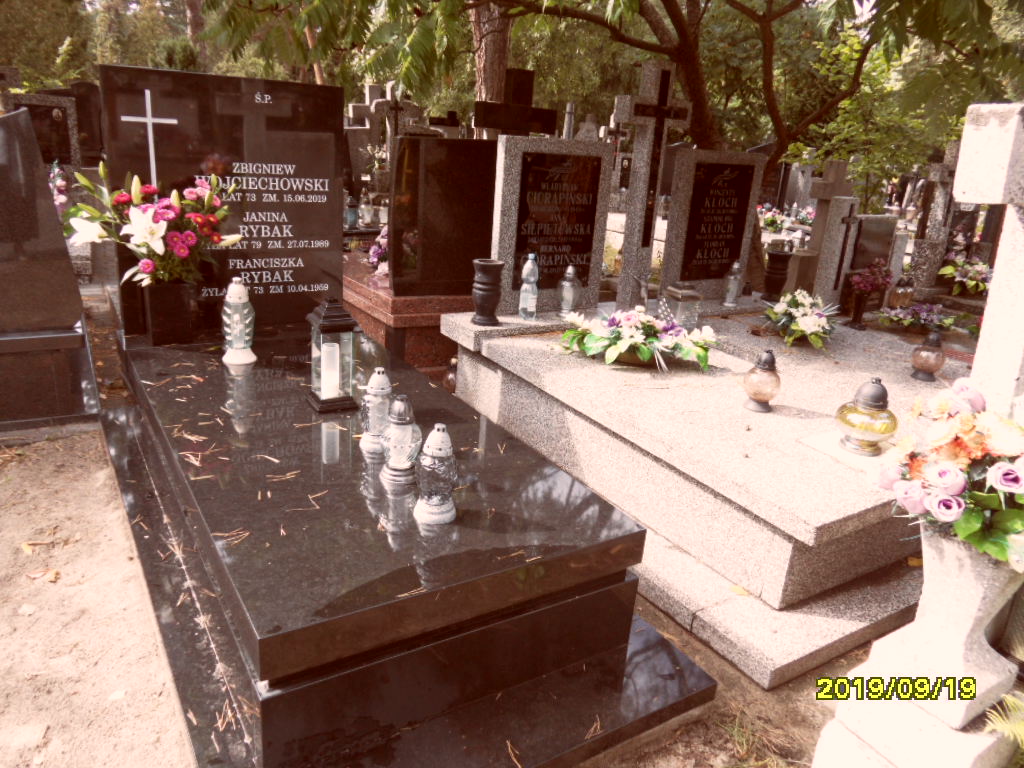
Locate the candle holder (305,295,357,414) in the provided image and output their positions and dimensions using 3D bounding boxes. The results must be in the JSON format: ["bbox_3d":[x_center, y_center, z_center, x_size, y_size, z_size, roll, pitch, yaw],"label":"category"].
[{"bbox_3d":[-0.547,-0.100,2.150,0.150,0.319,0.150,-7,22,-31],"label":"candle holder"}]

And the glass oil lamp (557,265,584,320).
[{"bbox_3d":[0.317,-0.503,3.847,0.122,0.279,0.122,5,20,-2],"label":"glass oil lamp"}]

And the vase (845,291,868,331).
[{"bbox_3d":[2.202,-0.469,4.485,0.140,0.219,0.140,-7,22,-31],"label":"vase"}]

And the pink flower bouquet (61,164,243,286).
[{"bbox_3d":[-1.301,-0.576,2.562,0.580,0.440,0.450,-7,22,-31],"label":"pink flower bouquet"}]

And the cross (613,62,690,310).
[{"bbox_3d":[0.785,-1.124,4.159,0.450,1.370,0.120,-7,22,-31],"label":"cross"}]

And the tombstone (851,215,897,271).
[{"bbox_3d":[2.767,-1.092,5.459,0.520,0.415,0.070,-7,20,-33],"label":"tombstone"}]

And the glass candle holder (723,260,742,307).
[{"bbox_3d":[1.454,-0.655,4.643,0.115,0.277,0.115,-7,22,-31],"label":"glass candle holder"}]

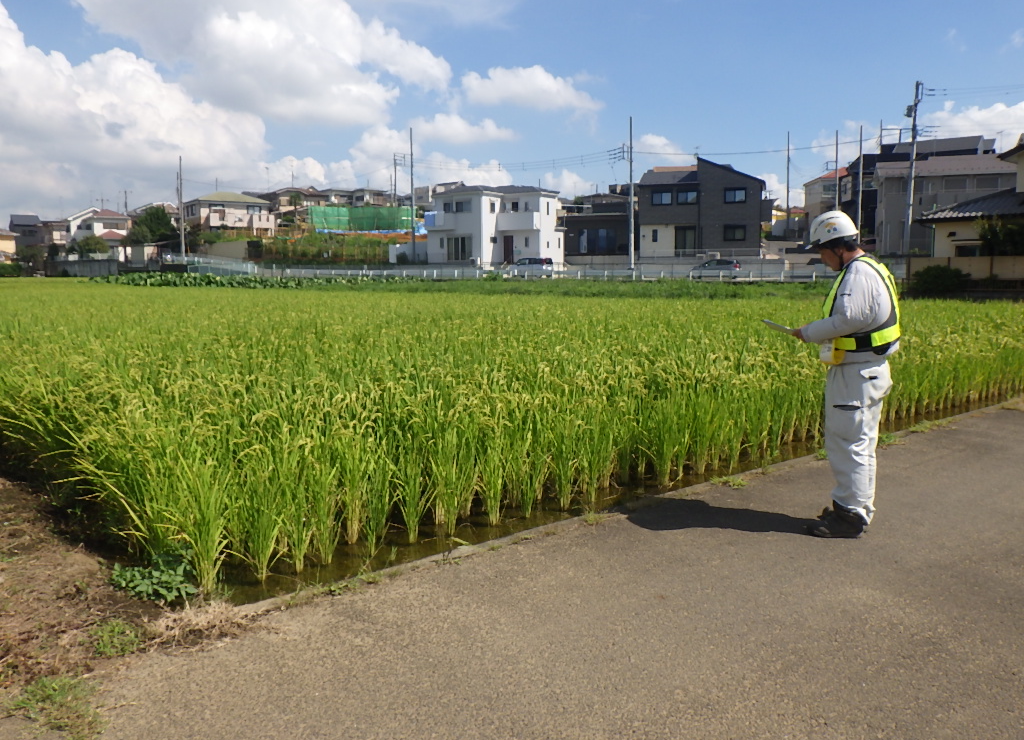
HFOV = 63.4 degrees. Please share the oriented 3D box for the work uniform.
[{"bbox_3d":[1.776,0.097,4.360,0.490,1.430,0.500,1,8,14],"label":"work uniform"}]

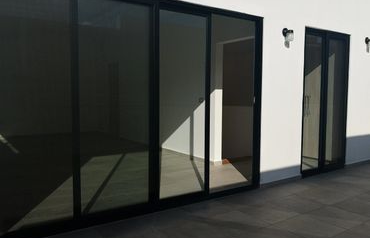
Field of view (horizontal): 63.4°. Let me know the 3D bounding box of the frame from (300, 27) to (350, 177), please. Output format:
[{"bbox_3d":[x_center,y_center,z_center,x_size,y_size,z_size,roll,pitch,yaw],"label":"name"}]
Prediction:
[{"bbox_3d":[2.211,-0.249,4.738,1.165,2.209,0.120,-2,5,-32],"label":"frame"}]

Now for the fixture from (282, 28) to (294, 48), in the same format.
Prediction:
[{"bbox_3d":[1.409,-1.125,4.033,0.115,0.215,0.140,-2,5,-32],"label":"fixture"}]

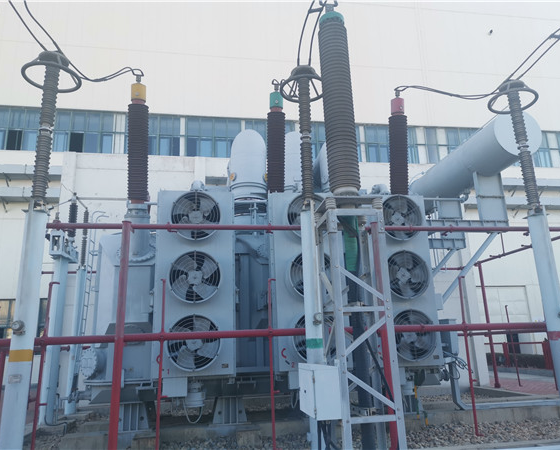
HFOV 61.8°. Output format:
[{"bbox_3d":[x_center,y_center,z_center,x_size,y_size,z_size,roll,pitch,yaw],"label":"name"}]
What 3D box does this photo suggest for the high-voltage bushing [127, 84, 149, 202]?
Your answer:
[{"bbox_3d":[-3.049,-1.838,10.074,0.400,2.853,0.400,0,-15,-8],"label":"high-voltage bushing"}]

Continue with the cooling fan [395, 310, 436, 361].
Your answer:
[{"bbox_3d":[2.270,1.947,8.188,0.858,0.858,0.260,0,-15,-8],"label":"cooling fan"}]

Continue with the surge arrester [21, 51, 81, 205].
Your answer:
[{"bbox_3d":[-3.468,-1.482,6.894,0.810,2.437,0.810,0,-15,-8],"label":"surge arrester"}]

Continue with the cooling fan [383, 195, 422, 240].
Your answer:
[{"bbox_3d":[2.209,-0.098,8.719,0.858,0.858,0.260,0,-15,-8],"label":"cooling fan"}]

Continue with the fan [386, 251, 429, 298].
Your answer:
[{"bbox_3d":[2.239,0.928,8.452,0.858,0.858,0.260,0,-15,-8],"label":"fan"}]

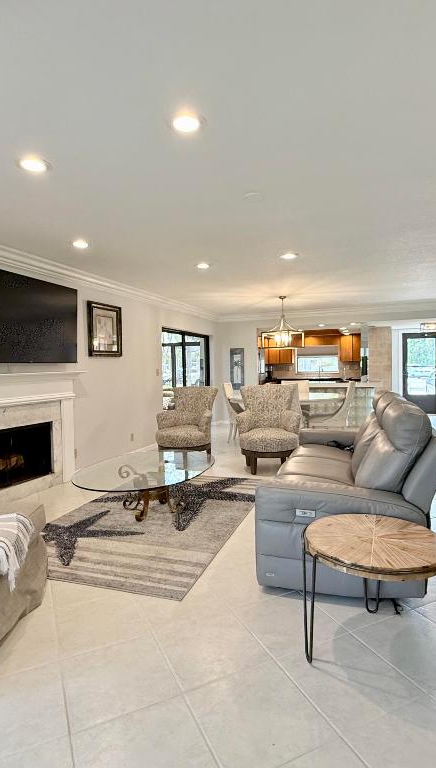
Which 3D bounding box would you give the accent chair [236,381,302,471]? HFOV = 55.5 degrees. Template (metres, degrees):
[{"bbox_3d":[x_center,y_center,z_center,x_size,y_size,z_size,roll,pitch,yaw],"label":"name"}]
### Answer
[{"bbox_3d":[0.630,0.539,5.150,0.710,1.020,0.740,-1,2,12],"label":"accent chair"}]

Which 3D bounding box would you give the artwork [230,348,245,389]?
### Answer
[{"bbox_3d":[0.431,-0.322,9.051,0.320,0.890,0.030,0,2,20],"label":"artwork"}]

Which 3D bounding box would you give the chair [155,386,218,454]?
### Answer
[{"bbox_3d":[-0.420,0.547,5.680,0.710,1.020,0.740,0,2,25],"label":"chair"}]

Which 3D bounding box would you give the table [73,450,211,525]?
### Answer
[{"bbox_3d":[-0.580,0.928,3.633,1.060,0.420,1.550,0,2,20],"label":"table"}]

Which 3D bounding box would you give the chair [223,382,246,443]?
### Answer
[{"bbox_3d":[0.387,0.483,7.042,0.640,1.010,0.520,0,2,20],"label":"chair"}]

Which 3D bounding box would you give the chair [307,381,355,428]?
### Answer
[{"bbox_3d":[1.895,0.468,6.839,0.660,1.022,0.521,0,2,20],"label":"chair"}]

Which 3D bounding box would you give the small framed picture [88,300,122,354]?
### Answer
[{"bbox_3d":[-1.472,-0.704,5.496,0.041,0.692,0.699,0,2,20],"label":"small framed picture"}]

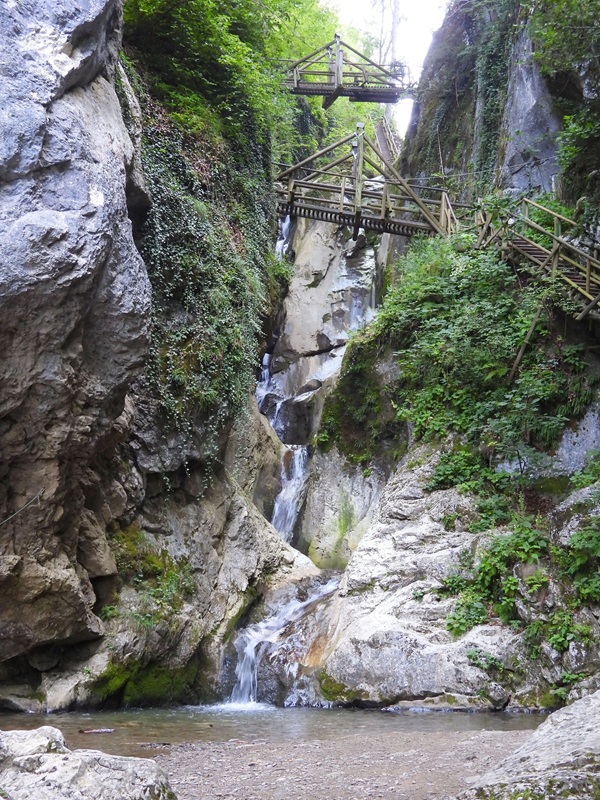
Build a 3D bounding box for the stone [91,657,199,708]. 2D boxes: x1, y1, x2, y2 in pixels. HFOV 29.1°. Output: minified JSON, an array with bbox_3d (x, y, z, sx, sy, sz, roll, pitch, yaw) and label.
[{"bbox_3d":[-2.342,4.254,17.400,1.480,0.720,0.800,3,-10,-18],"label":"stone"}]

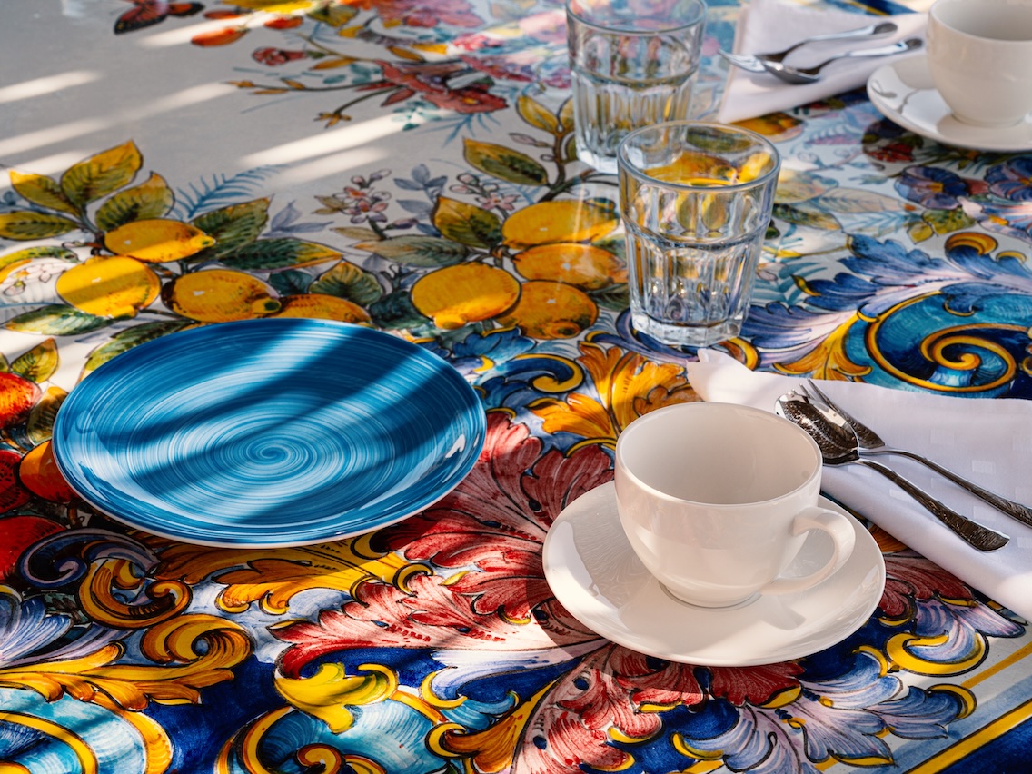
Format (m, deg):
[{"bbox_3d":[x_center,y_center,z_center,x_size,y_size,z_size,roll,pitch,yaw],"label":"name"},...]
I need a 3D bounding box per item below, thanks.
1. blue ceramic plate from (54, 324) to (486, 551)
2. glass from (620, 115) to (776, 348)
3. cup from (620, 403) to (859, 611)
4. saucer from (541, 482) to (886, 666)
[{"bbox_3d":[-0.117,0.027,1.081,0.205,0.022,0.205,1,31,-1],"label":"blue ceramic plate"},{"bbox_3d":[0.093,-0.078,1.189,0.084,0.097,0.084,1,31,-1],"label":"glass"},{"bbox_3d":[0.097,0.060,0.975,0.111,0.067,0.087,19,35,26],"label":"cup"},{"bbox_3d":[0.086,0.084,0.997,0.150,0.019,0.150,1,31,-1],"label":"saucer"}]

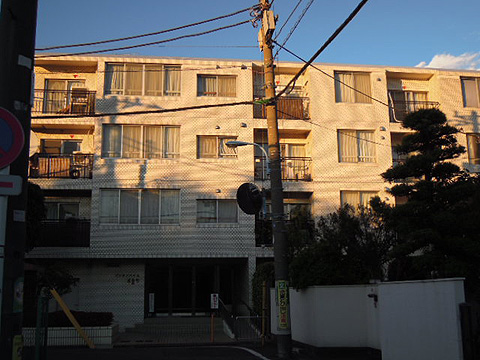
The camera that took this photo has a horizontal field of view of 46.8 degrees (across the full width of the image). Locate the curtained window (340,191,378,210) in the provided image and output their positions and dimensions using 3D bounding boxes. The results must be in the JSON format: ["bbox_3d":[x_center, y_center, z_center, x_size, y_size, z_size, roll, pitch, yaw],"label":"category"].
[{"bbox_3d":[5.304,1.240,24.517,1.722,1.503,0.150,1,-12,-7],"label":"curtained window"}]

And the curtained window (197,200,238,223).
[{"bbox_3d":[-0.922,1.320,23.140,1.724,1.000,0.150,1,-11,-7],"label":"curtained window"}]

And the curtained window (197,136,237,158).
[{"bbox_3d":[-1.002,-1.424,24.275,1.757,1.025,0.150,1,-12,-7],"label":"curtained window"}]

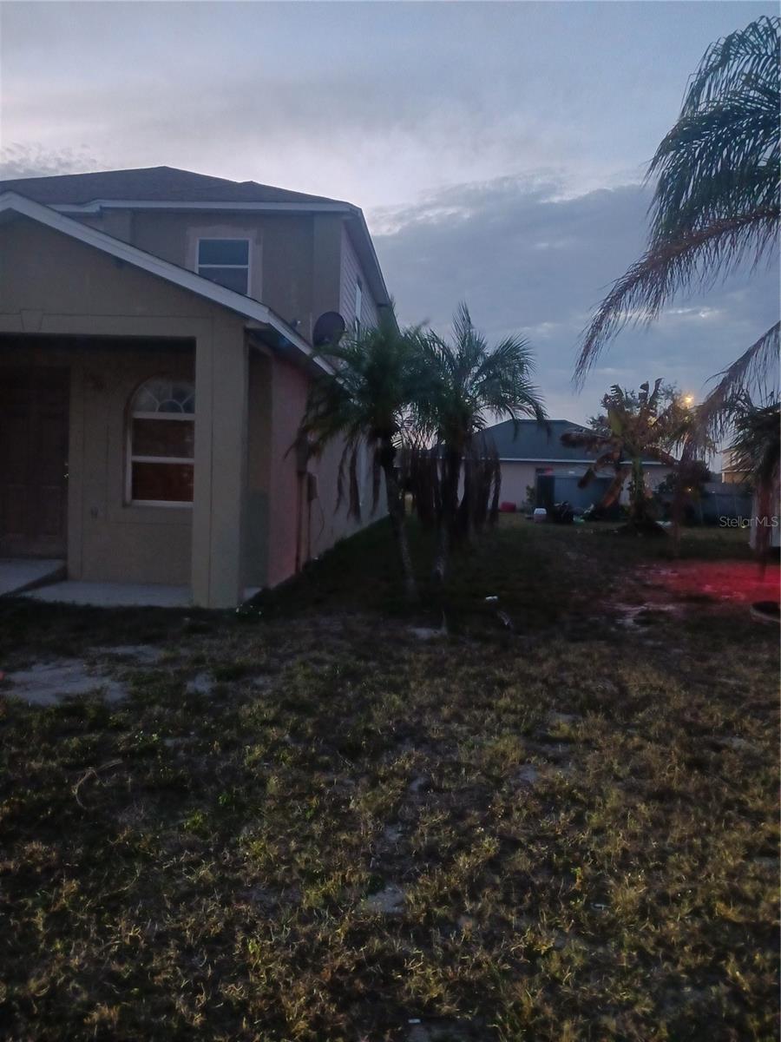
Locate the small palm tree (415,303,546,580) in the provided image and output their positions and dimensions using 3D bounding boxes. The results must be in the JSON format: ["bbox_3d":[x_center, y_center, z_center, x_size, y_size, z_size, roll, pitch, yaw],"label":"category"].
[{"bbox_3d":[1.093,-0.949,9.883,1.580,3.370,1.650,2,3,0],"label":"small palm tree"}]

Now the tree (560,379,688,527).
[{"bbox_3d":[7.303,-2.088,25.366,3.960,4.540,3.400,2,3,0],"label":"tree"}]

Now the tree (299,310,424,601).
[{"bbox_3d":[-0.297,-0.653,8.288,1.280,2.970,1.400,2,3,0],"label":"tree"}]

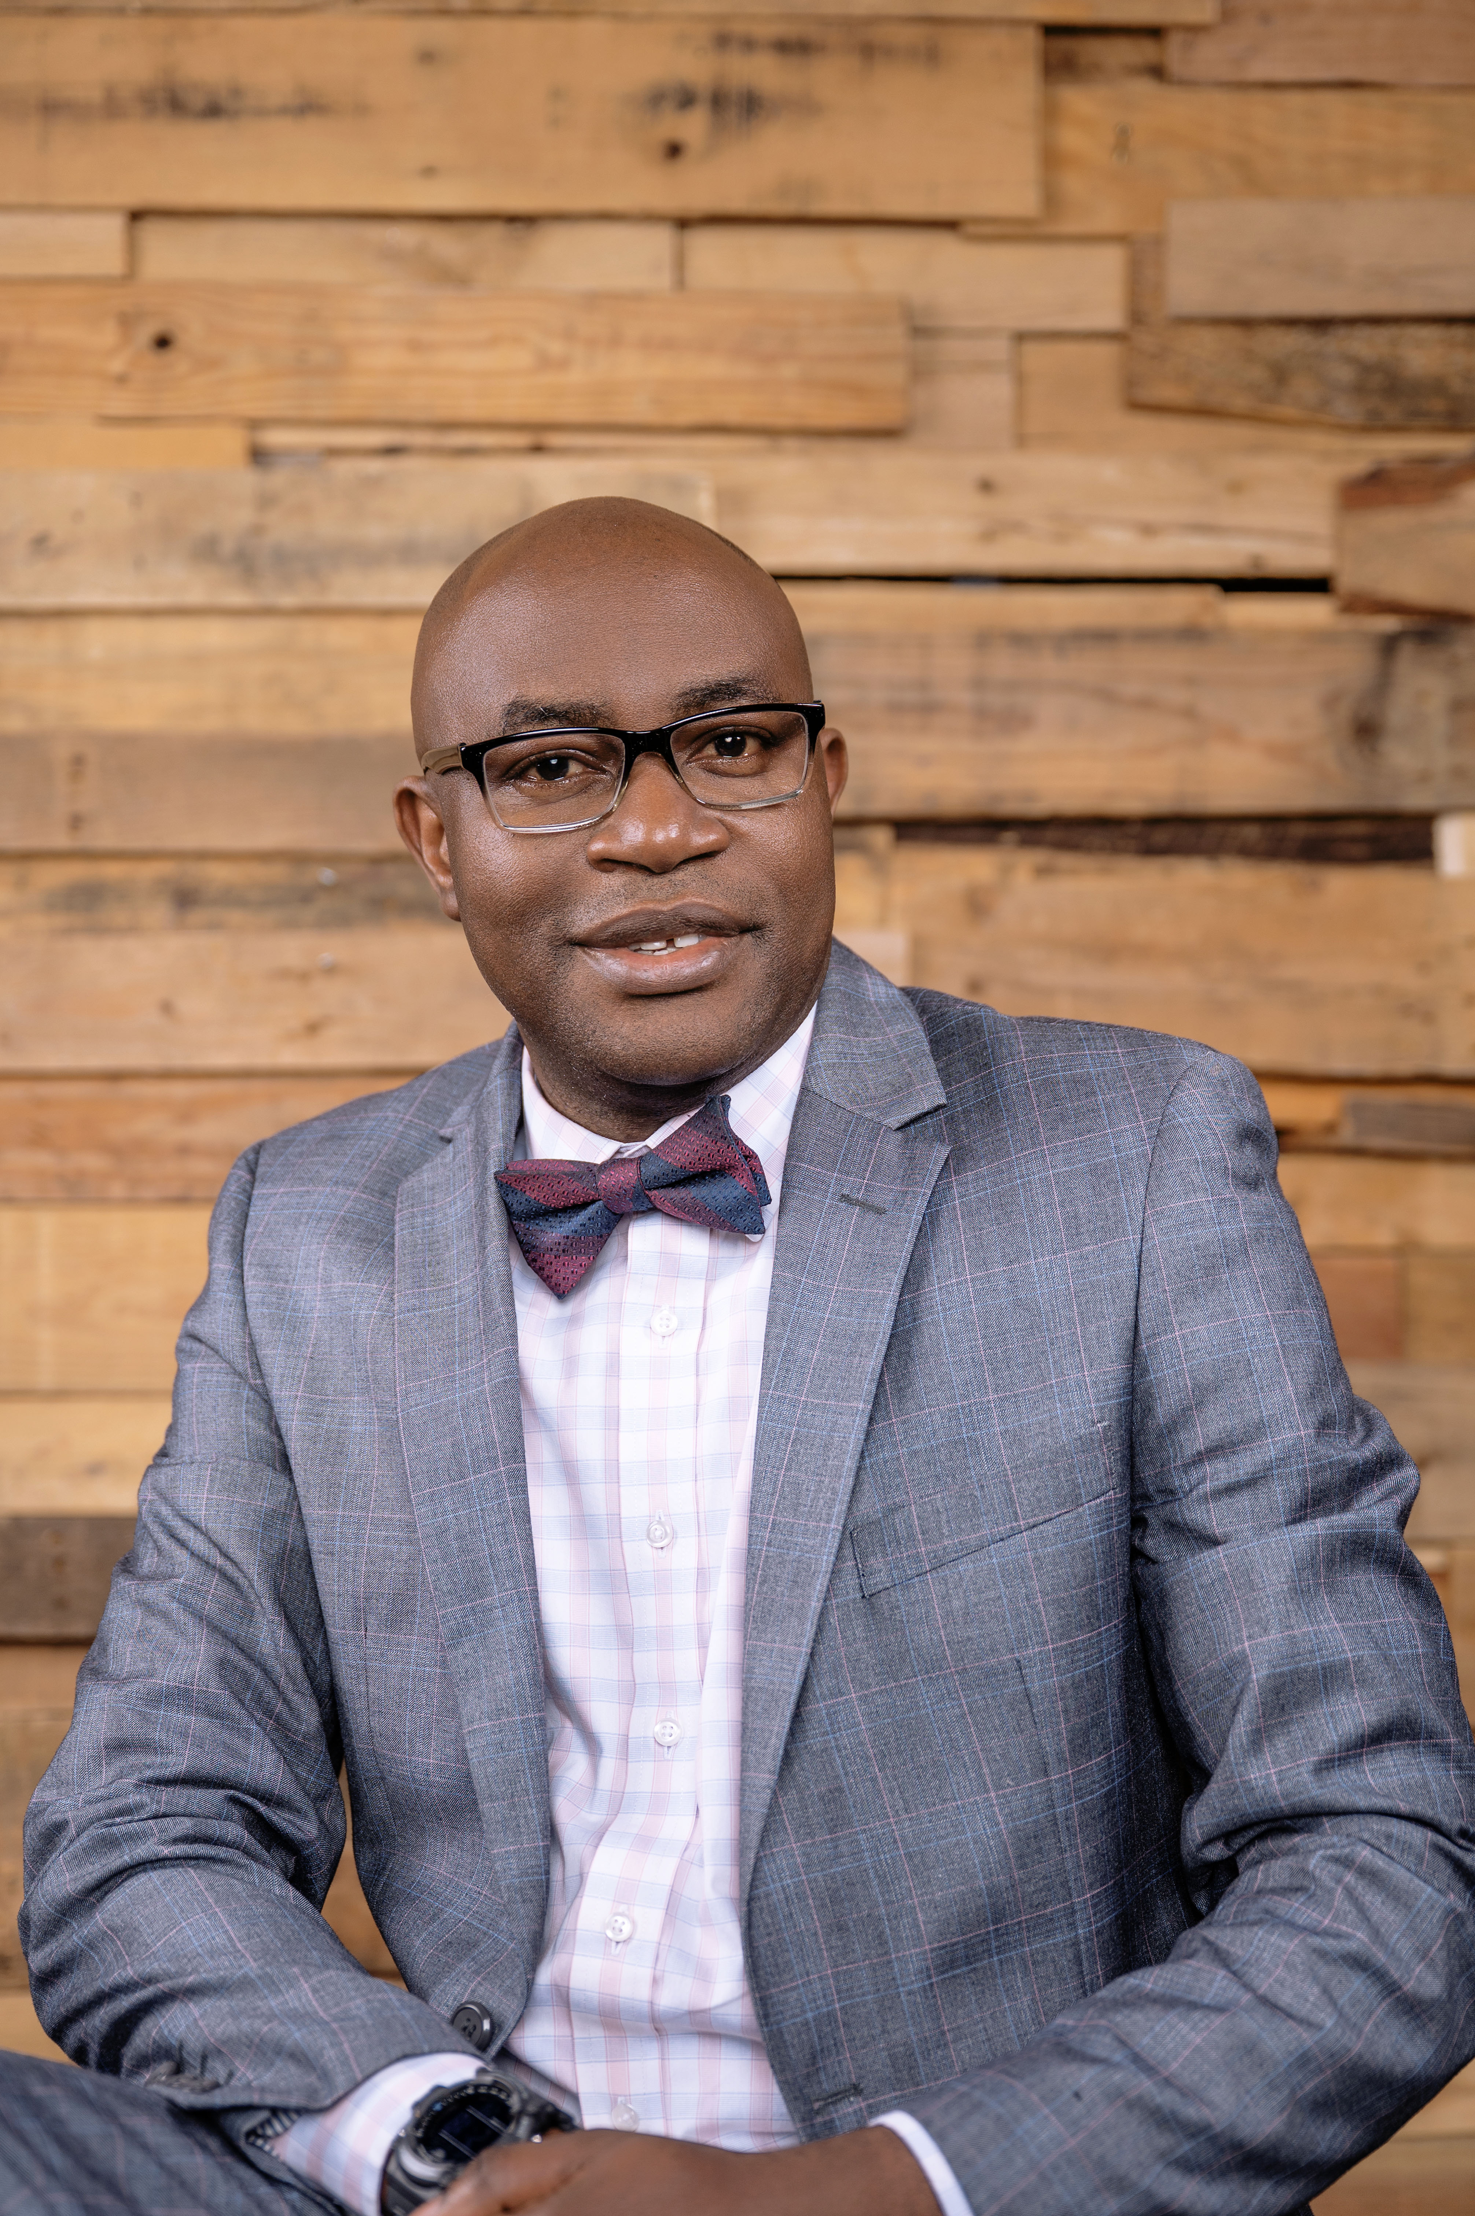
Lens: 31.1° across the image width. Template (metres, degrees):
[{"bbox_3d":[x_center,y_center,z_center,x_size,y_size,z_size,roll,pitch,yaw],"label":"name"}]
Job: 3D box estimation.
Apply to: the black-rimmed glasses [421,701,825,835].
[{"bbox_3d":[-0.041,-0.128,1.050,0.143,0.045,0.142,-8,6,-7],"label":"black-rimmed glasses"}]

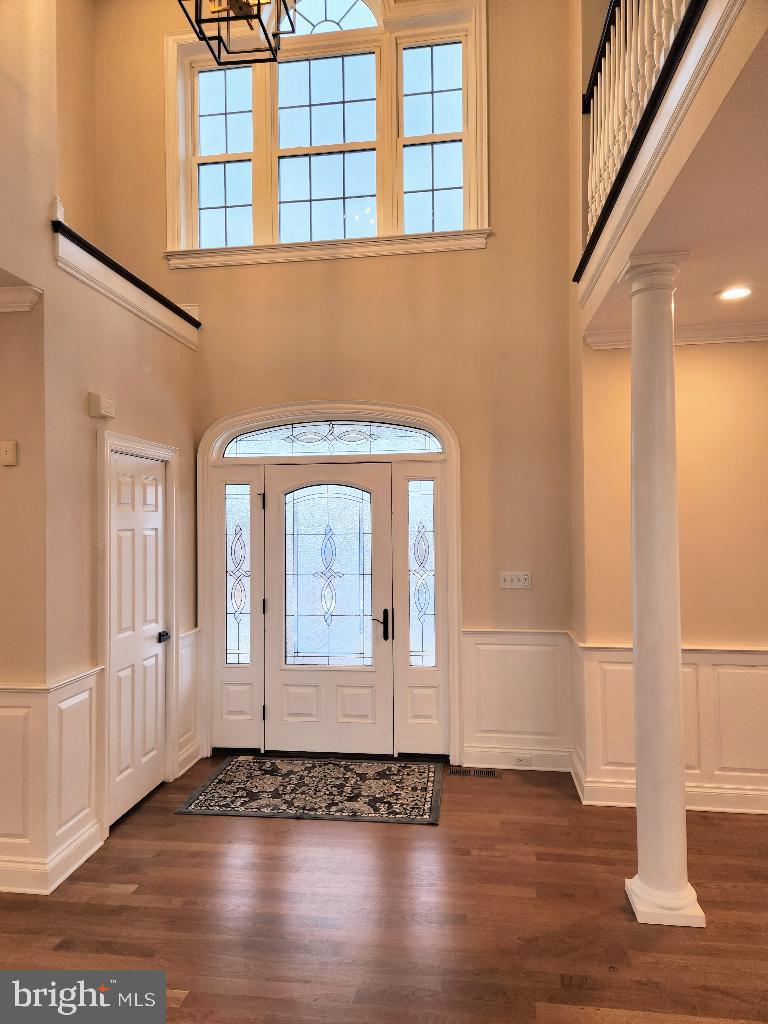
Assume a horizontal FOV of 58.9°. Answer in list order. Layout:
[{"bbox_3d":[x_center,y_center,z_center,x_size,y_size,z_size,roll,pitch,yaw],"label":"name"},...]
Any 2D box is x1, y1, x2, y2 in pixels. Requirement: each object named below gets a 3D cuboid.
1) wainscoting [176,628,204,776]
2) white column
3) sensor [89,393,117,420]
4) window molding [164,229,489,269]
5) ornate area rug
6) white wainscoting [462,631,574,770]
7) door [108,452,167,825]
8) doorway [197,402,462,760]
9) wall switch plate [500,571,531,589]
[{"bbox_3d":[-1.314,1.271,4.615,0.041,0.907,0.387,-1,-1,8],"label":"wainscoting"},{"bbox_3d":[1.173,0.308,2.905,0.257,2.741,0.258,-1,-1,8],"label":"white column"},{"bbox_3d":[-1.465,-0.546,3.552,0.059,0.120,0.181,-1,-1,8],"label":"sensor"},{"bbox_3d":[-0.418,-1.817,4.728,2.305,0.100,0.077,-1,-1,8],"label":"window molding"},{"bbox_3d":[-0.386,1.706,4.238,1.480,0.010,0.931,-1,-1,8],"label":"ornate area rug"},{"bbox_3d":[0.890,1.250,4.526,0.725,0.909,0.041,-1,-1,8],"label":"white wainscoting"},{"bbox_3d":[-1.470,0.690,3.986,0.040,2.030,0.773,-1,-1,8],"label":"door"},{"bbox_3d":[-0.389,0.479,4.778,1.858,2.480,0.148,-1,-1,8],"label":"doorway"},{"bbox_3d":[0.883,0.457,4.553,0.204,0.117,0.011,-1,-1,8],"label":"wall switch plate"}]

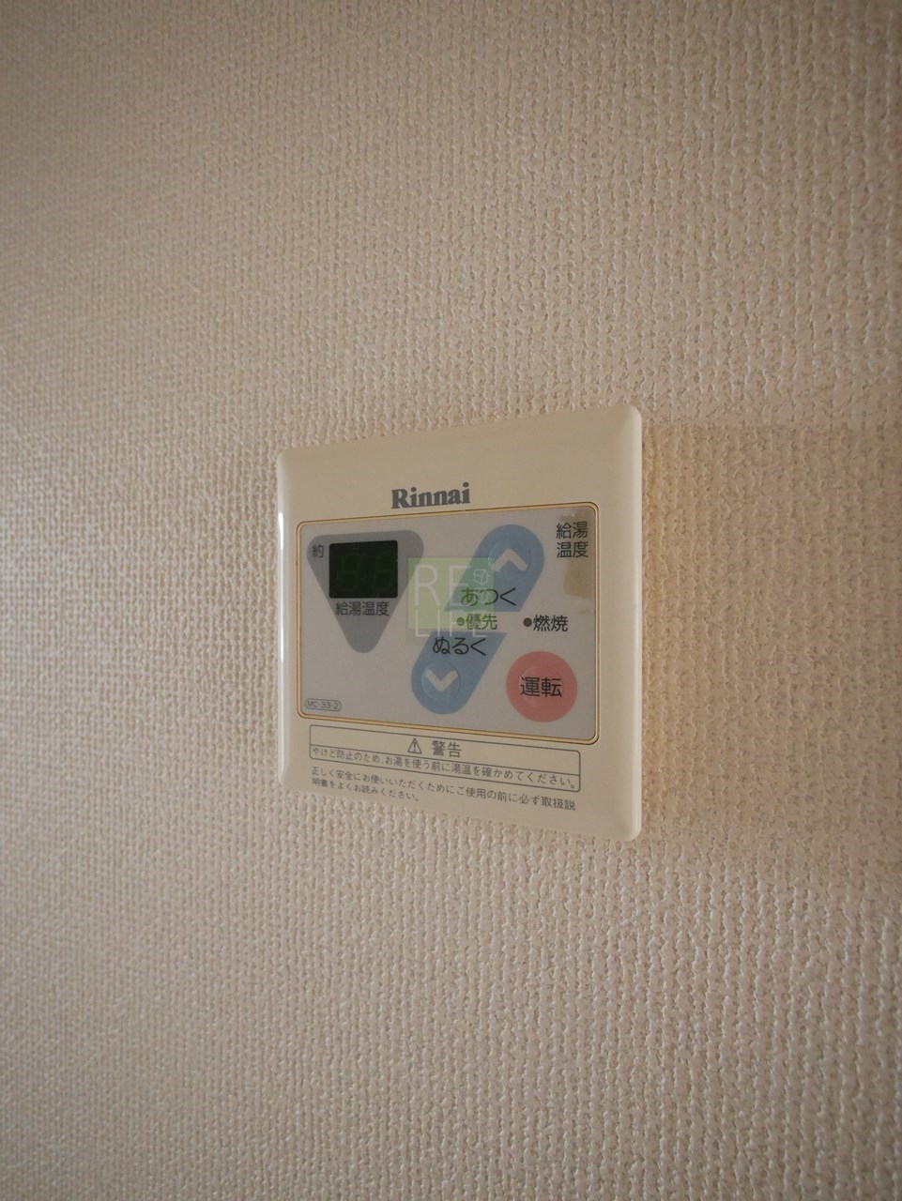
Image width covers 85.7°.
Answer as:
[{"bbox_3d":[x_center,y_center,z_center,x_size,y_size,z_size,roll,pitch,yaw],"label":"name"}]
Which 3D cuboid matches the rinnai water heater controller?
[{"bbox_3d":[-0.003,0.006,0.158,0.120,0.120,0.018,0,0,20],"label":"rinnai water heater controller"}]

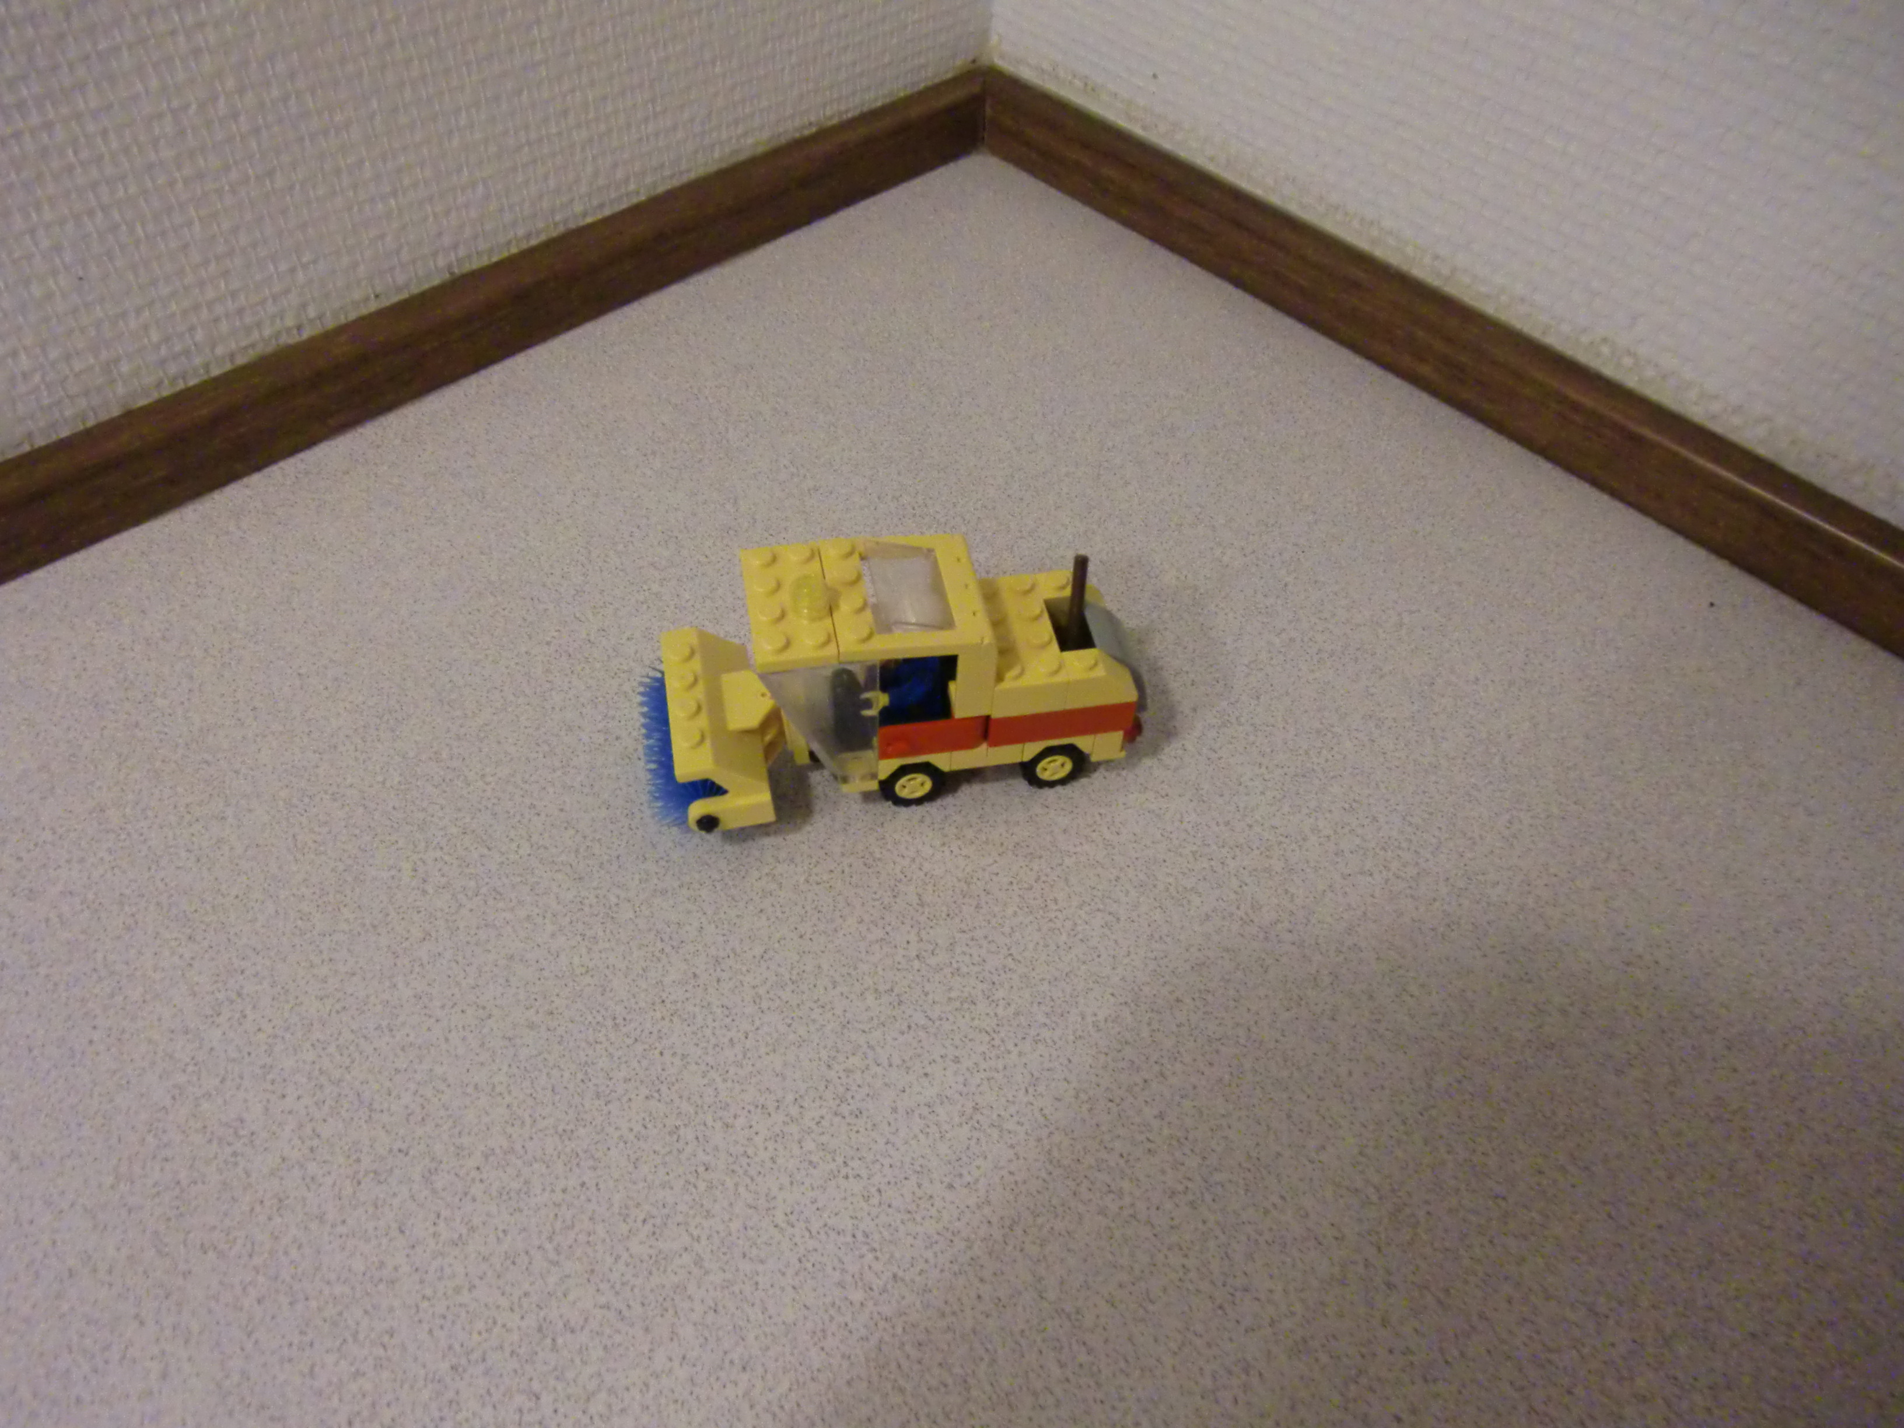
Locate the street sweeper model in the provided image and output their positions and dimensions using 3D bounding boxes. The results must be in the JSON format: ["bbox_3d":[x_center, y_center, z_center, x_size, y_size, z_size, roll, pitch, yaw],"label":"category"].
[{"bbox_3d":[-0.011,-0.011,0.284,0.113,0.061,0.047,-7,50,-9],"label":"street sweeper model"}]

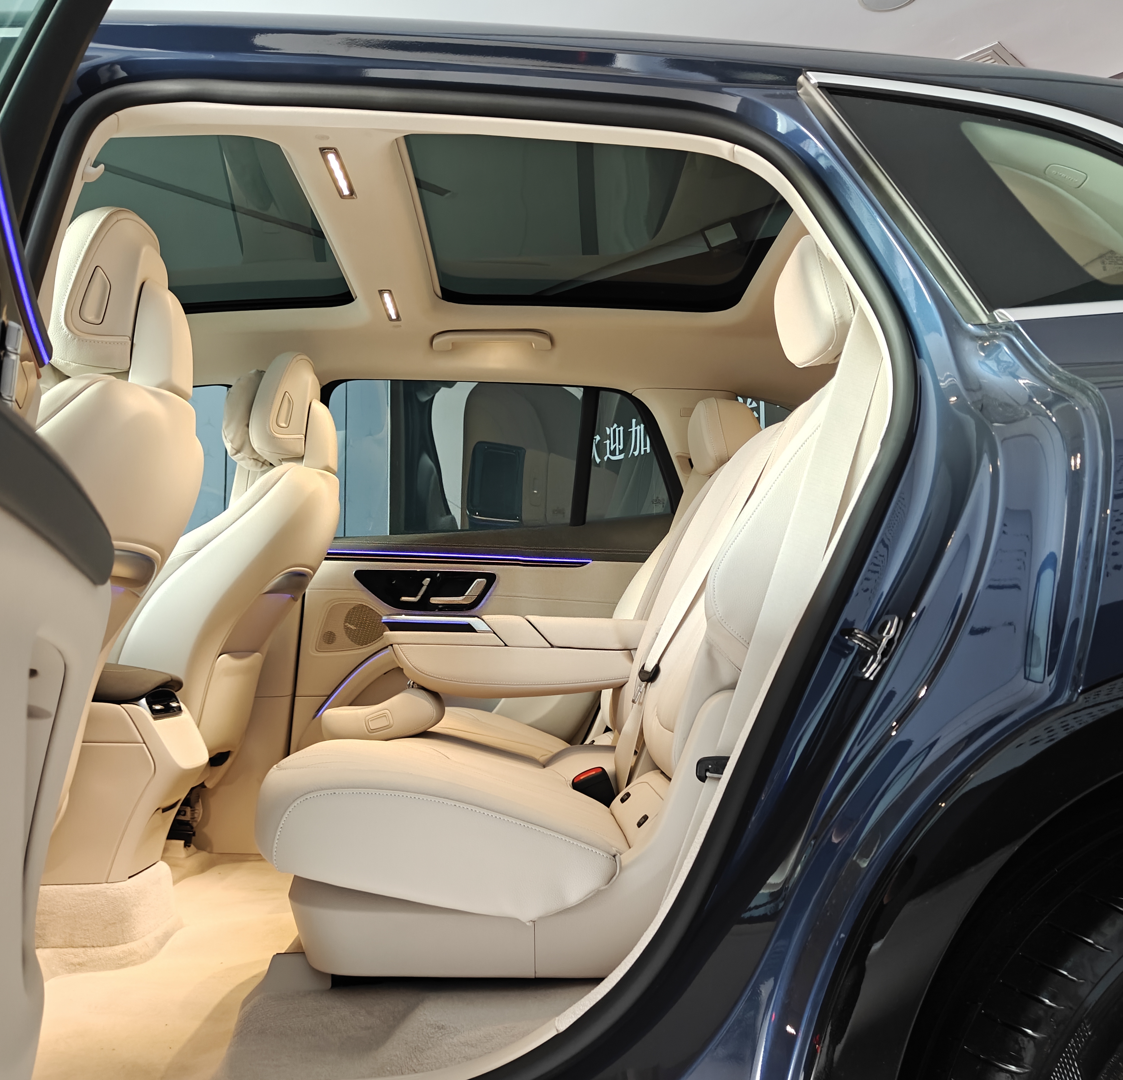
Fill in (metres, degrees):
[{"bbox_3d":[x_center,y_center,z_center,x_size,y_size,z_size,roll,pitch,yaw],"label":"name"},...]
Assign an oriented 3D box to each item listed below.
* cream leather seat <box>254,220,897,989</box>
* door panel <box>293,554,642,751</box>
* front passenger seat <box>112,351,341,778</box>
[{"bbox_3d":[0.023,0.046,1.378,0.840,0.940,0.570,0,-4,-3],"label":"cream leather seat"},{"bbox_3d":[-0.191,0.312,2.418,0.890,0.580,0.160,0,-4,-3],"label":"door panel"},{"bbox_3d":[-0.891,0.109,2.061,0.850,1.020,0.540,0,-4,-3],"label":"front passenger seat"}]

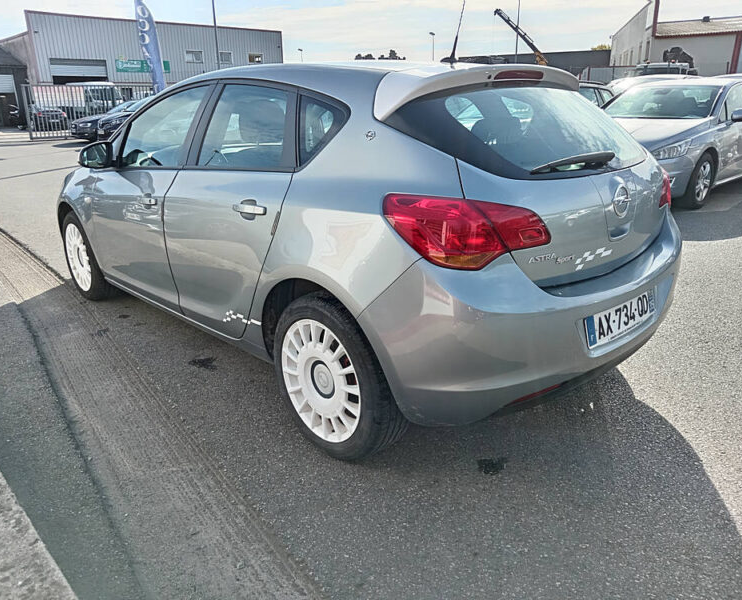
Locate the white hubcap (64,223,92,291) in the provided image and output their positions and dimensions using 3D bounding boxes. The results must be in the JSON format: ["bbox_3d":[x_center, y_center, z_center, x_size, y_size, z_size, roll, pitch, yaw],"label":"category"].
[{"bbox_3d":[-2.024,-0.291,4.010,0.050,0.470,0.470,-17,24,-40],"label":"white hubcap"}]

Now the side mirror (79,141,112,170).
[{"bbox_3d":[-1.513,-0.791,3.155,0.180,0.145,0.130,-17,24,-40],"label":"side mirror"}]

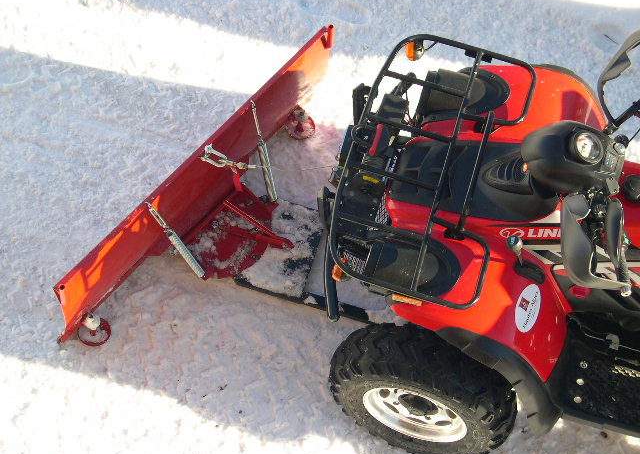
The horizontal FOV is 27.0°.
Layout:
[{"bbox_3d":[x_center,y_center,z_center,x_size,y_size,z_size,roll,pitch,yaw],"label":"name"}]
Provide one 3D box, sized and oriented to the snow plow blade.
[{"bbox_3d":[-0.366,-0.141,4.683,0.180,0.380,1.480,31,58,19],"label":"snow plow blade"}]

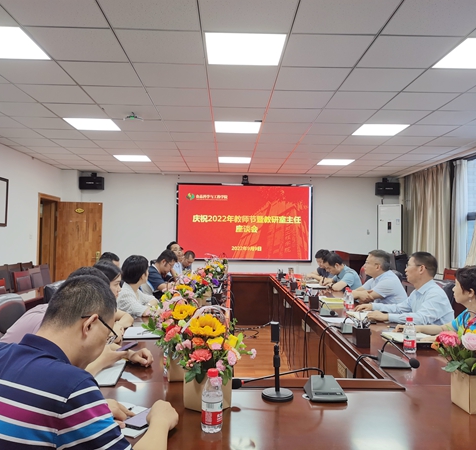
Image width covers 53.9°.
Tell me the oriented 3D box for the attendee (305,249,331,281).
[{"bbox_3d":[1.230,0.951,6.500,0.640,1.207,0.520,1,-2,-1],"label":"attendee"}]

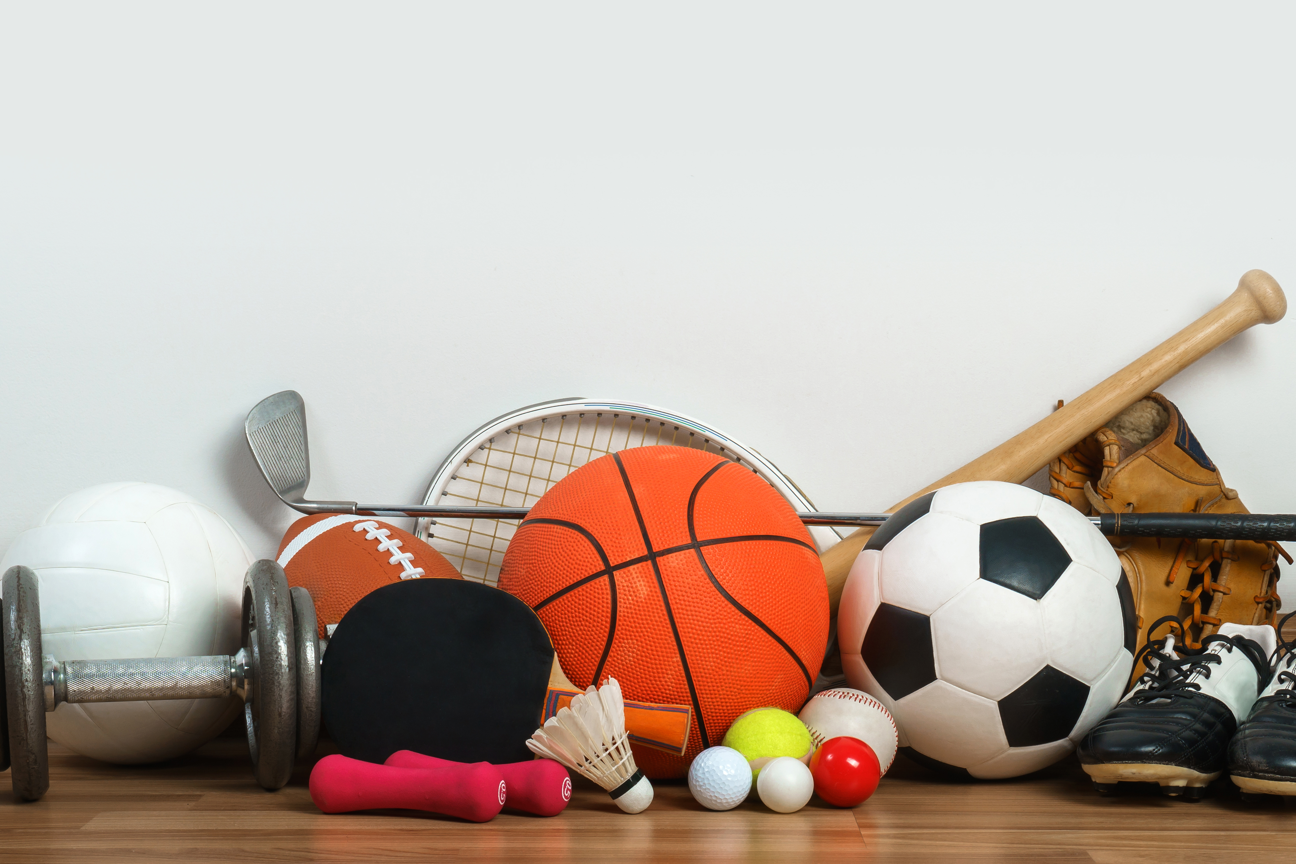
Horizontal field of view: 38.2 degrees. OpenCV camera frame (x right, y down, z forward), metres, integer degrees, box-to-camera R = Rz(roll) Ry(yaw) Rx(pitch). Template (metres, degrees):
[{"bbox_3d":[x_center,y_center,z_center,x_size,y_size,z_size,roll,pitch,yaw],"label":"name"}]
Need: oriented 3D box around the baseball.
[{"bbox_3d":[0.141,0.218,1.326,0.073,0.073,0.073,0,2,0],"label":"baseball"}]

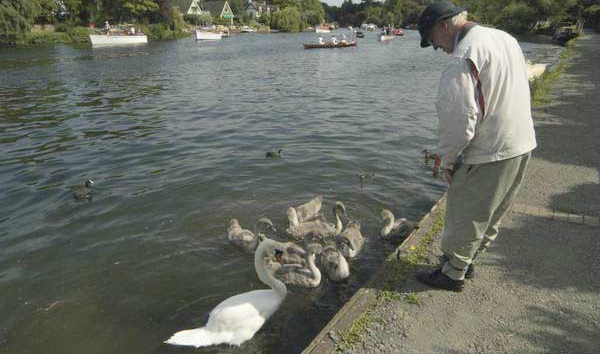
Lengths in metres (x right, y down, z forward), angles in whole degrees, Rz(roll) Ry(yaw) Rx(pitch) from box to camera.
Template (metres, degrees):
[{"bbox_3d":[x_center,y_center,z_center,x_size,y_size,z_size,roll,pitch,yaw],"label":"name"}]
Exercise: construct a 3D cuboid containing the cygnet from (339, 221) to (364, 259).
[{"bbox_3d":[0.515,0.565,3.834,0.200,0.250,0.430,4,21,9],"label":"cygnet"}]

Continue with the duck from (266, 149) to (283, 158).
[{"bbox_3d":[-0.400,-0.343,5.881,0.260,0.150,0.130,-1,21,-2],"label":"duck"}]

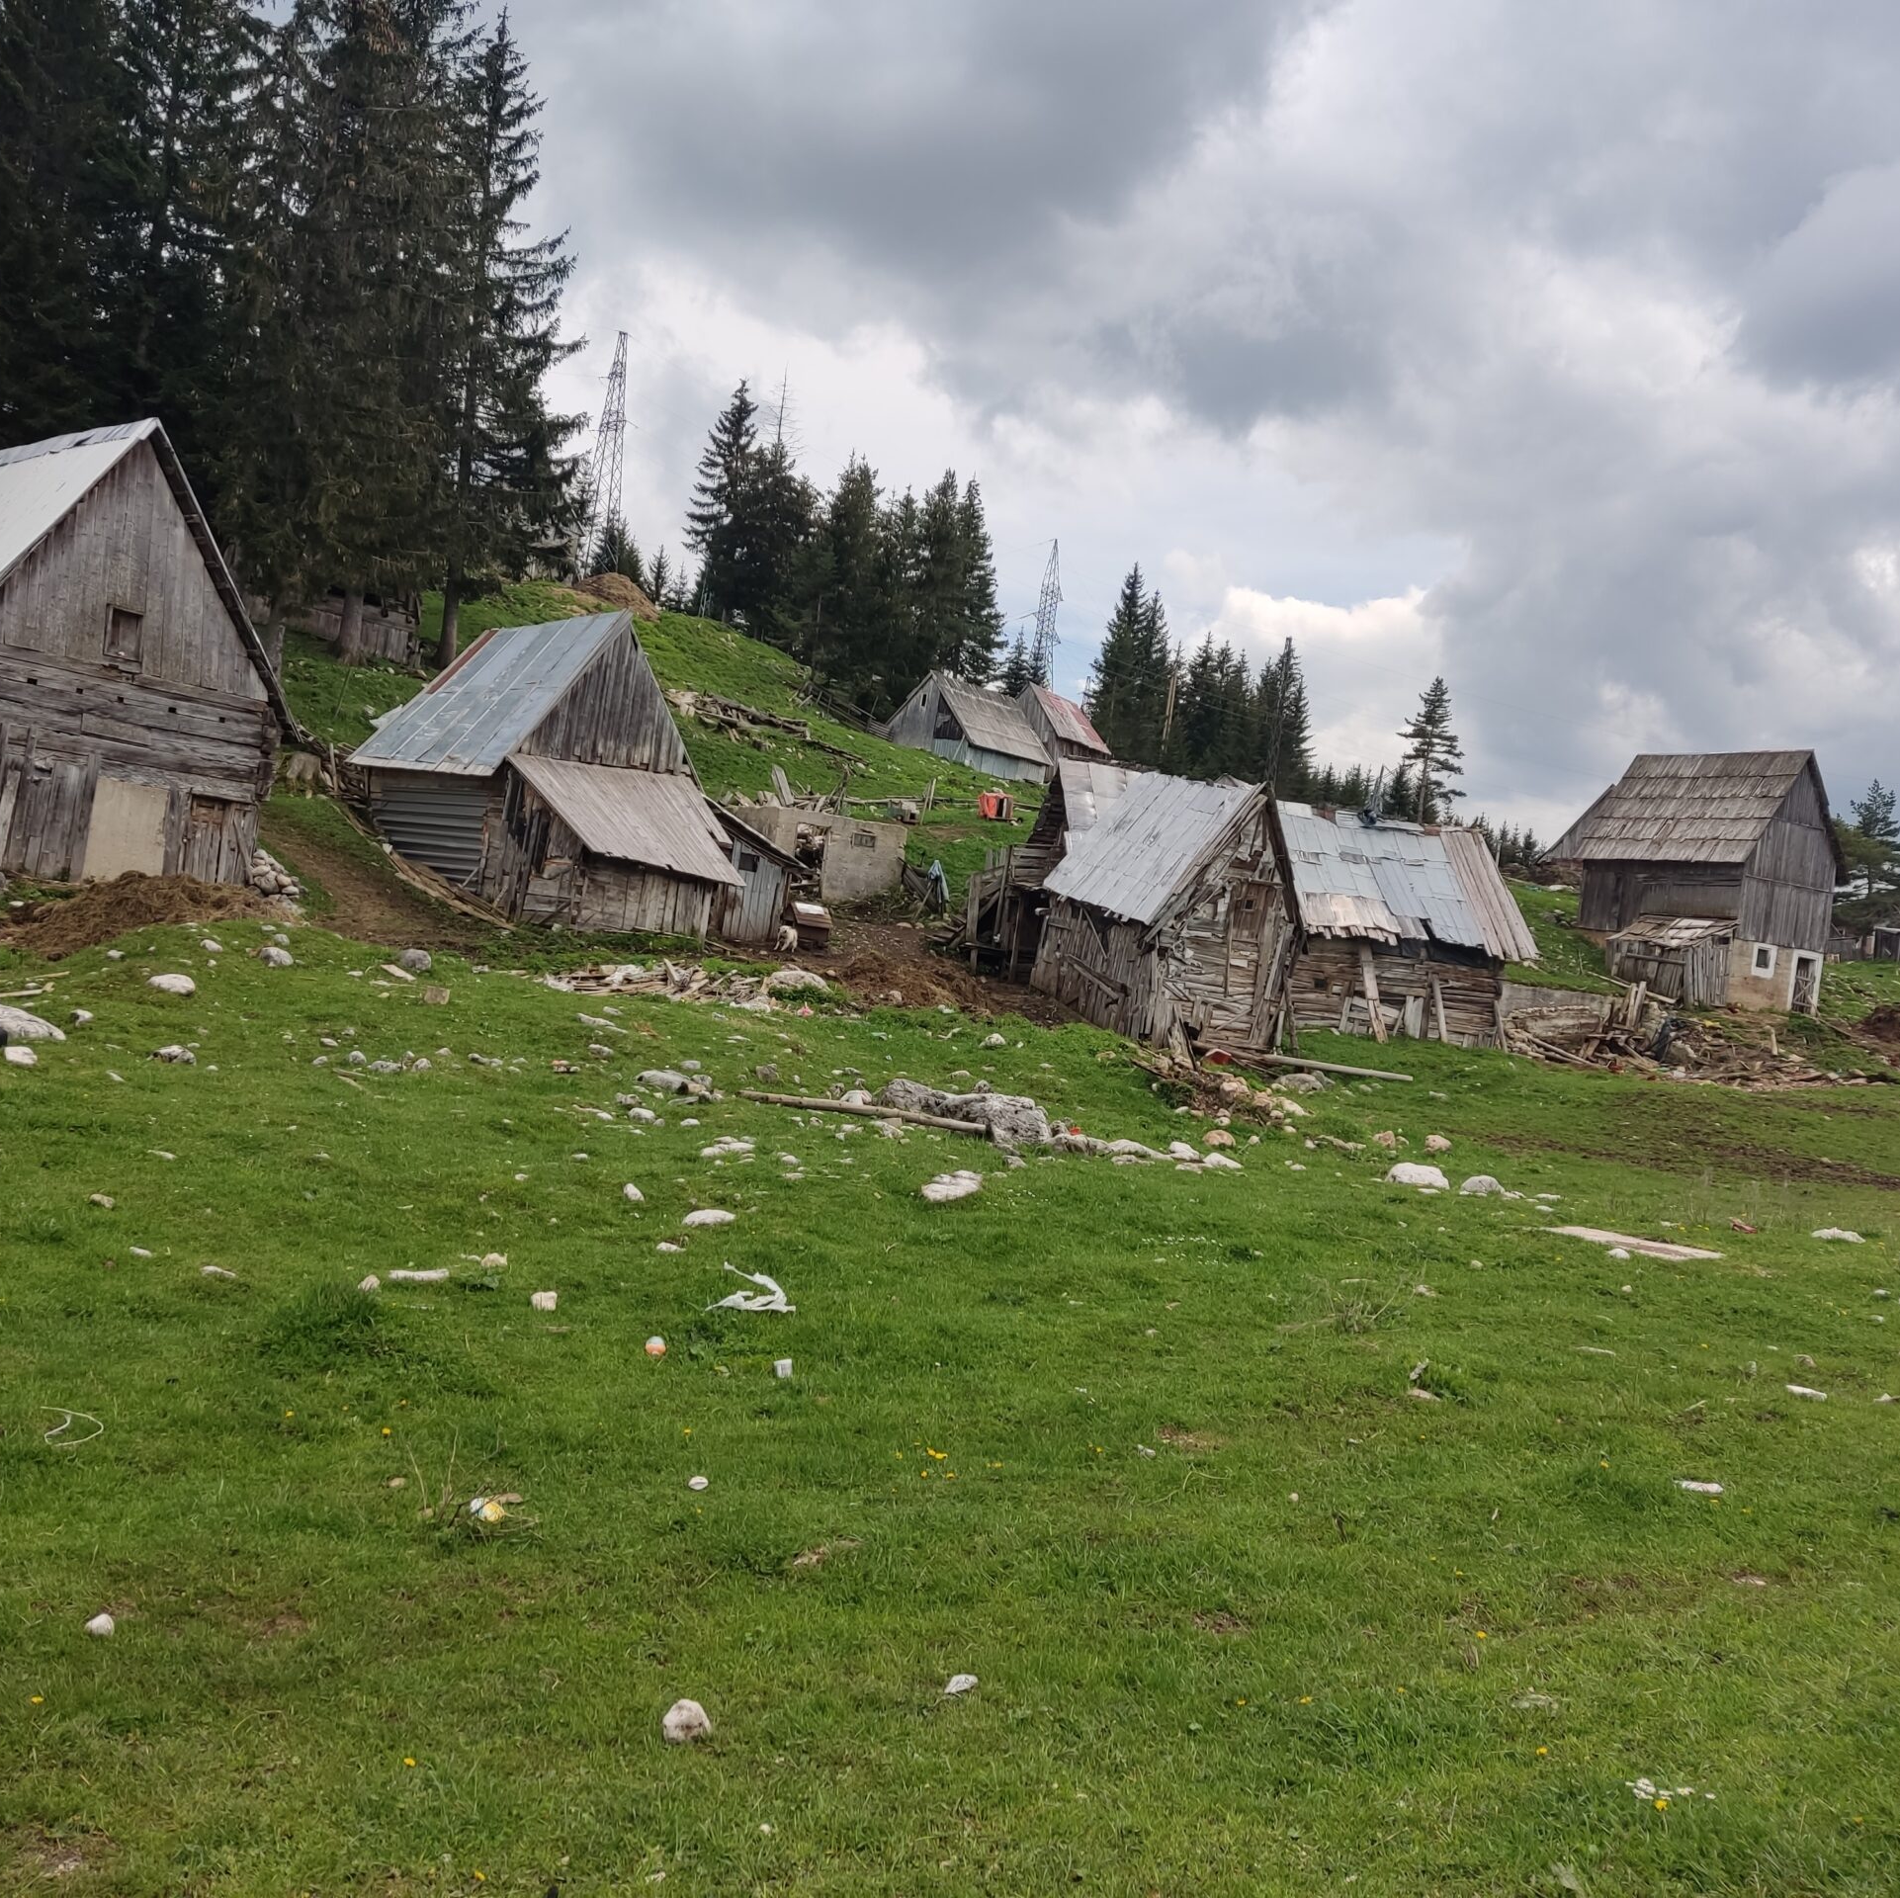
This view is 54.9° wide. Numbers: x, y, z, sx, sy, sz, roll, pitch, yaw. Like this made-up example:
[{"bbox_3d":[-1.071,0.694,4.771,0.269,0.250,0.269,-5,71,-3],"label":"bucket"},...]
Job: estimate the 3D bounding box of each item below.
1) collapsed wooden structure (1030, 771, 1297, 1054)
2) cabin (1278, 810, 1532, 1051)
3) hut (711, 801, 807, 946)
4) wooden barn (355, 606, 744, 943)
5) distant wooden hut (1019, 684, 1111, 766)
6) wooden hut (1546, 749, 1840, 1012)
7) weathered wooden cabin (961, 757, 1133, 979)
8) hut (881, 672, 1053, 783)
[{"bbox_3d":[3.744,-0.621,30.229,3.248,4.417,2.900,7,0,-33],"label":"collapsed wooden structure"},{"bbox_3d":[6.986,-0.441,30.903,4.158,3.648,3.938,7,0,-17],"label":"cabin"},{"bbox_3d":[-4.487,-1.497,35.337,2.535,2.631,2.800,7,0,-40],"label":"hut"},{"bbox_3d":[-7.845,-3.627,36.520,4.677,5.958,7.722,7,0,-40],"label":"wooden barn"},{"bbox_3d":[5.040,-10.332,90.580,3.943,4.473,5.907,7,0,30],"label":"distant wooden hut"},{"bbox_3d":[23.322,-2.270,56.873,4.799,7.642,6.625,7,0,-31],"label":"wooden hut"},{"bbox_3d":[2.315,-1.321,32.734,3.900,3.955,3.400,7,0,-20],"label":"weathered wooden cabin"},{"bbox_3d":[0.930,-9.113,76.737,4.392,3.744,6.517,7,0,33],"label":"hut"}]

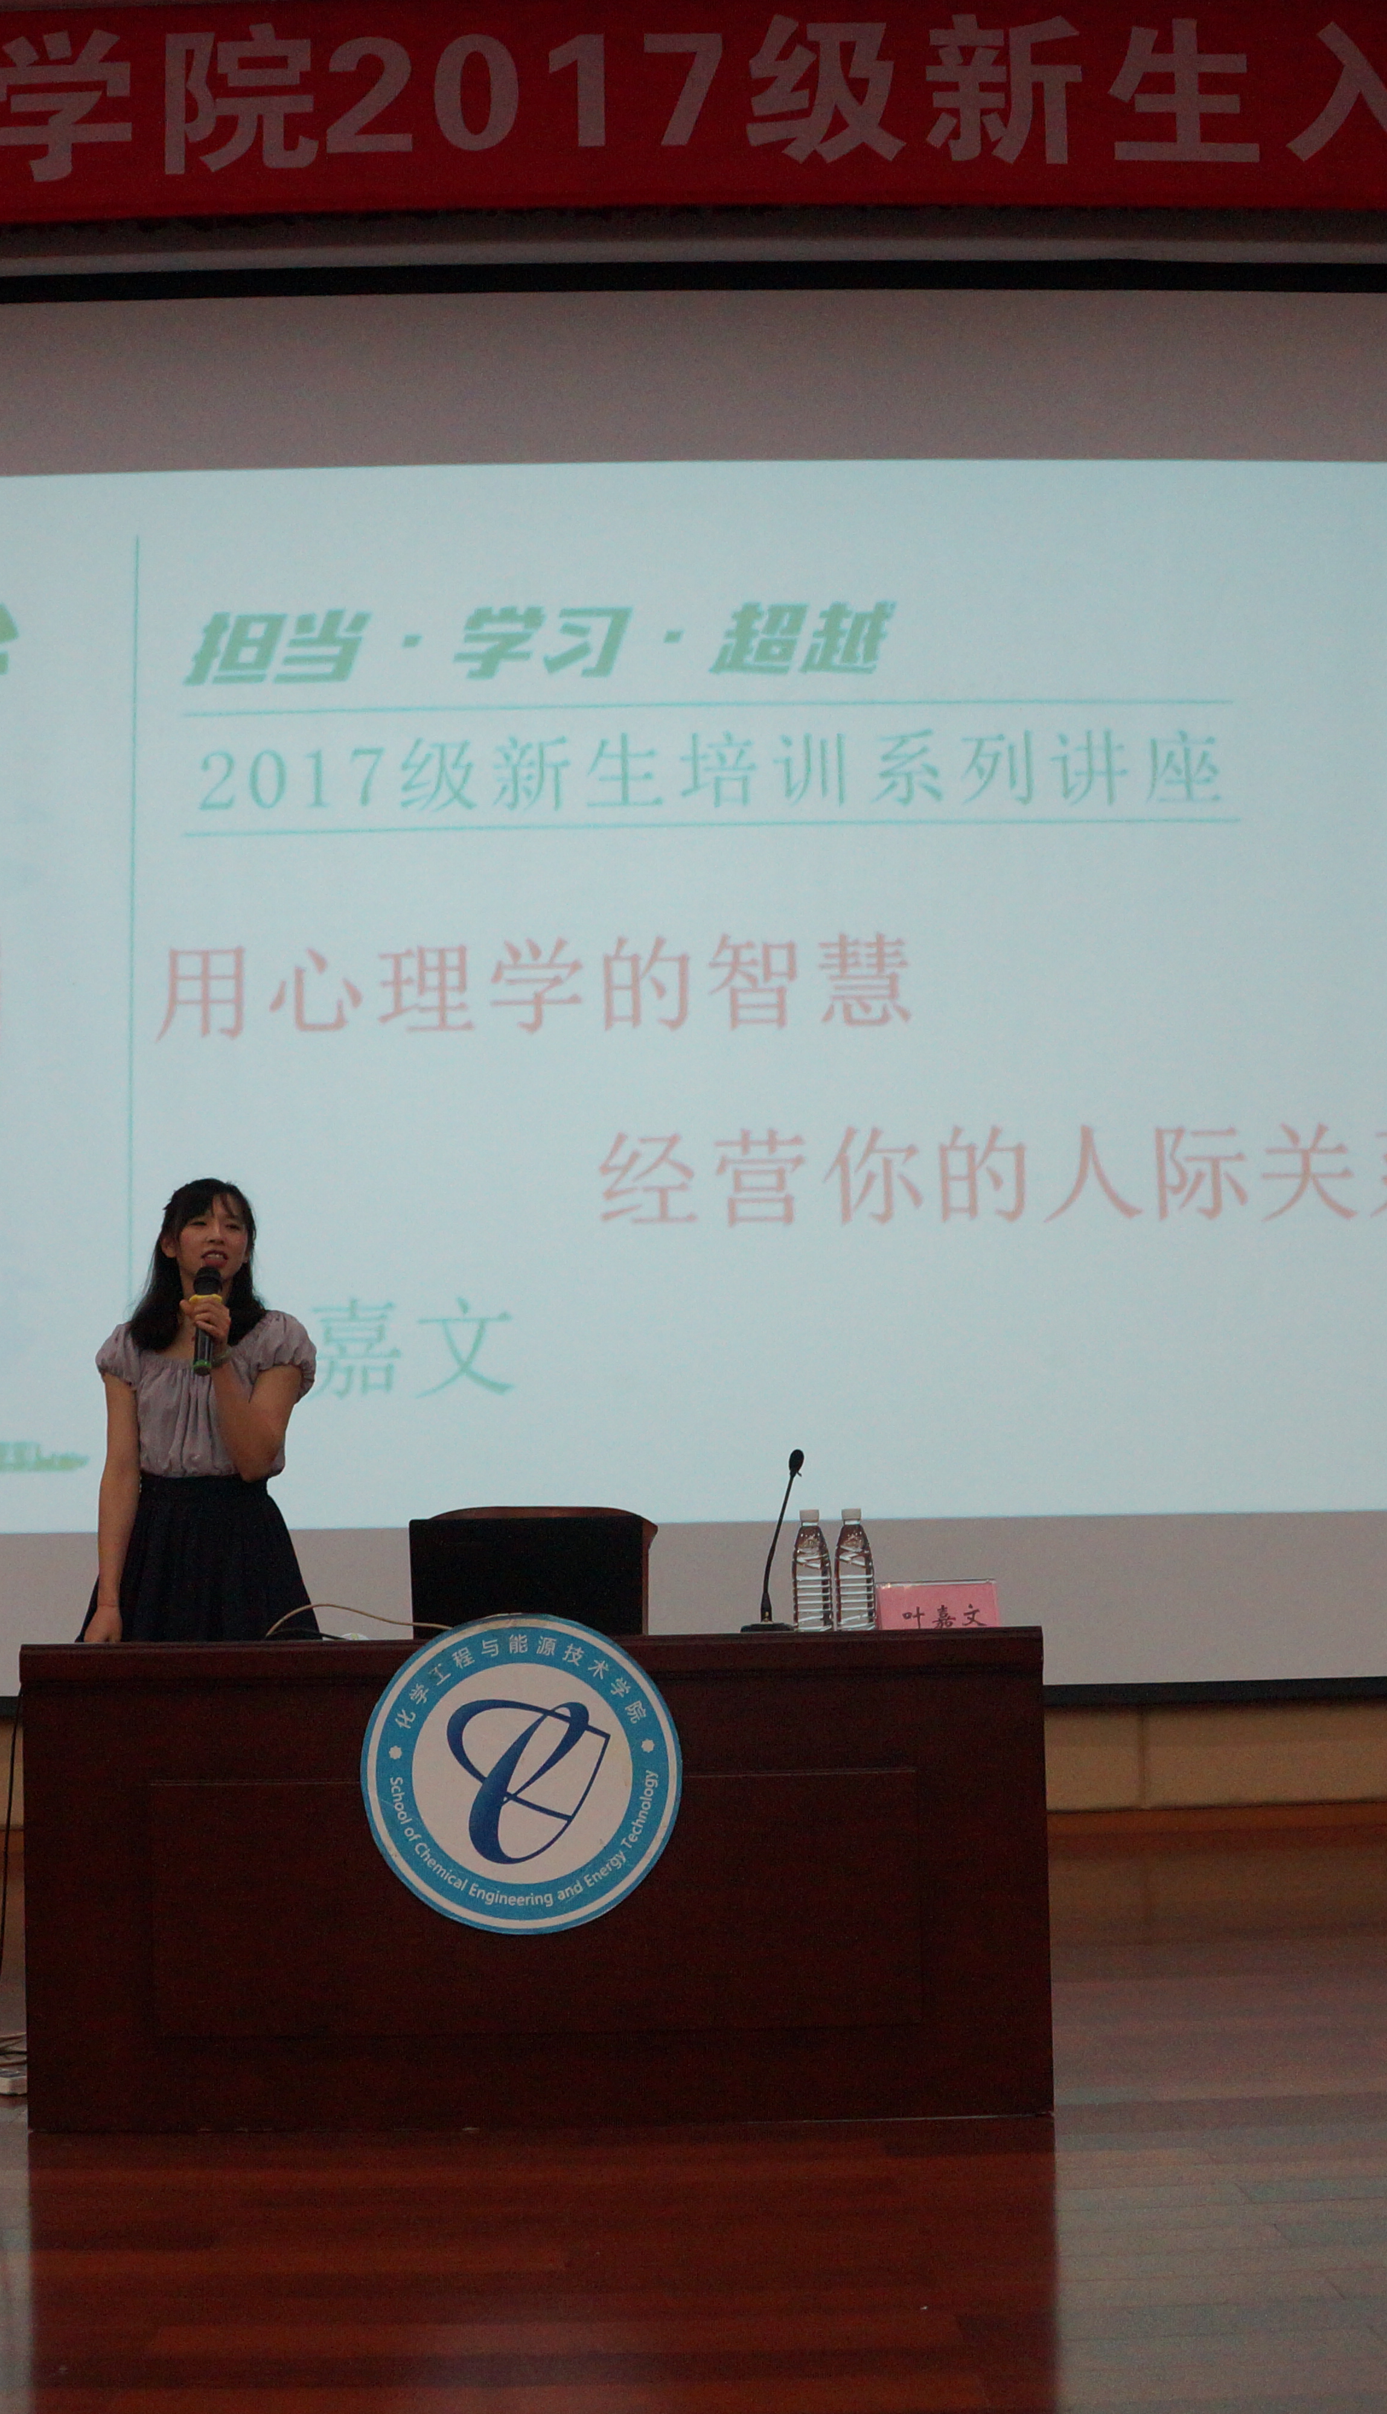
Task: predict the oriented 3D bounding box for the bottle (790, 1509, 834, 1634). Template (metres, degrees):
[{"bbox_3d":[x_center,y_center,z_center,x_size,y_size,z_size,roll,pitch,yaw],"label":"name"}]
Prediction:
[{"bbox_3d":[0.204,0.623,4.588,0.065,0.222,0.065,-1,-7,0],"label":"bottle"}]

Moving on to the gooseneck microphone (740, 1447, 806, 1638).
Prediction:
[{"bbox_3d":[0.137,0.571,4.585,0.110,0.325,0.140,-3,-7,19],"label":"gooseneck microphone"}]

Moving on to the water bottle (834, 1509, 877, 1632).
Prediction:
[{"bbox_3d":[0.274,0.623,4.588,0.065,0.222,0.065,-1,-7,0],"label":"water bottle"}]

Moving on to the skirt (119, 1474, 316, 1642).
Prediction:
[{"bbox_3d":[-0.936,0.800,5.144,0.560,0.580,0.460,-1,-7,-3],"label":"skirt"}]

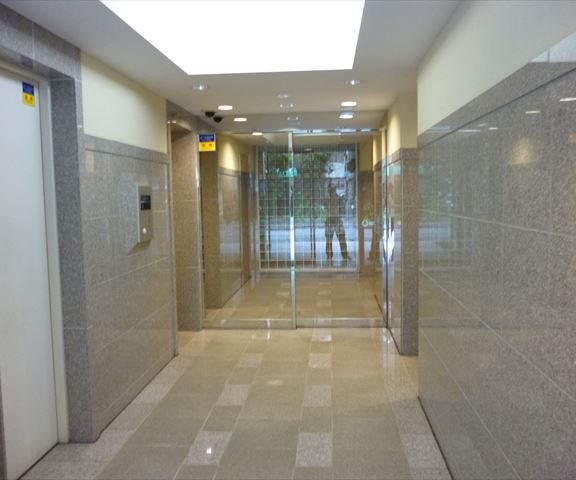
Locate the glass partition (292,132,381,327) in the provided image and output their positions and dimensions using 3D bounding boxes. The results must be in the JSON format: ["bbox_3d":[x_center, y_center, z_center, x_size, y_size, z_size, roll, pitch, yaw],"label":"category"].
[{"bbox_3d":[0.546,-0.083,5.524,0.978,2.095,0.050,-1,5,5],"label":"glass partition"}]

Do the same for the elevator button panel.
[{"bbox_3d":[-1.104,-0.202,4.004,0.030,0.420,0.301,-1,5,5],"label":"elevator button panel"}]

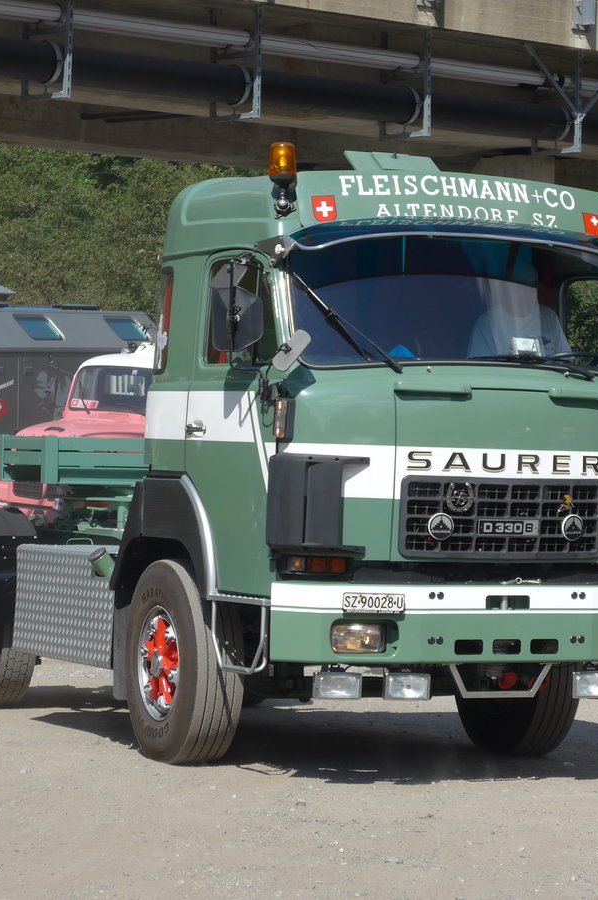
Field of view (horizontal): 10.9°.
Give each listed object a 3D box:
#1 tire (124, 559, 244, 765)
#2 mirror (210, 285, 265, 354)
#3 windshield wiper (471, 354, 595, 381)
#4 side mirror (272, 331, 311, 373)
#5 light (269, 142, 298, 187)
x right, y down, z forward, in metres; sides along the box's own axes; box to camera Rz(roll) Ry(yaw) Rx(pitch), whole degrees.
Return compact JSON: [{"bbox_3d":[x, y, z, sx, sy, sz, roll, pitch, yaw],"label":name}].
[{"bbox_3d":[-0.594,1.094,16.030,0.295,1.040,1.050,1,0,-24],"label":"tire"},{"bbox_3d":[-0.296,-0.630,14.998,0.265,0.325,0.100,1,0,7],"label":"mirror"},{"bbox_3d":[1.139,-0.409,15.223,0.730,0.110,0.090,1,-1,-26],"label":"windshield wiper"},{"bbox_3d":[-0.035,-0.464,14.695,0.140,0.220,0.050,29,-19,38],"label":"side mirror"},{"bbox_3d":[-0.075,-1.390,15.190,0.135,0.215,0.135,1,0,0],"label":"light"}]

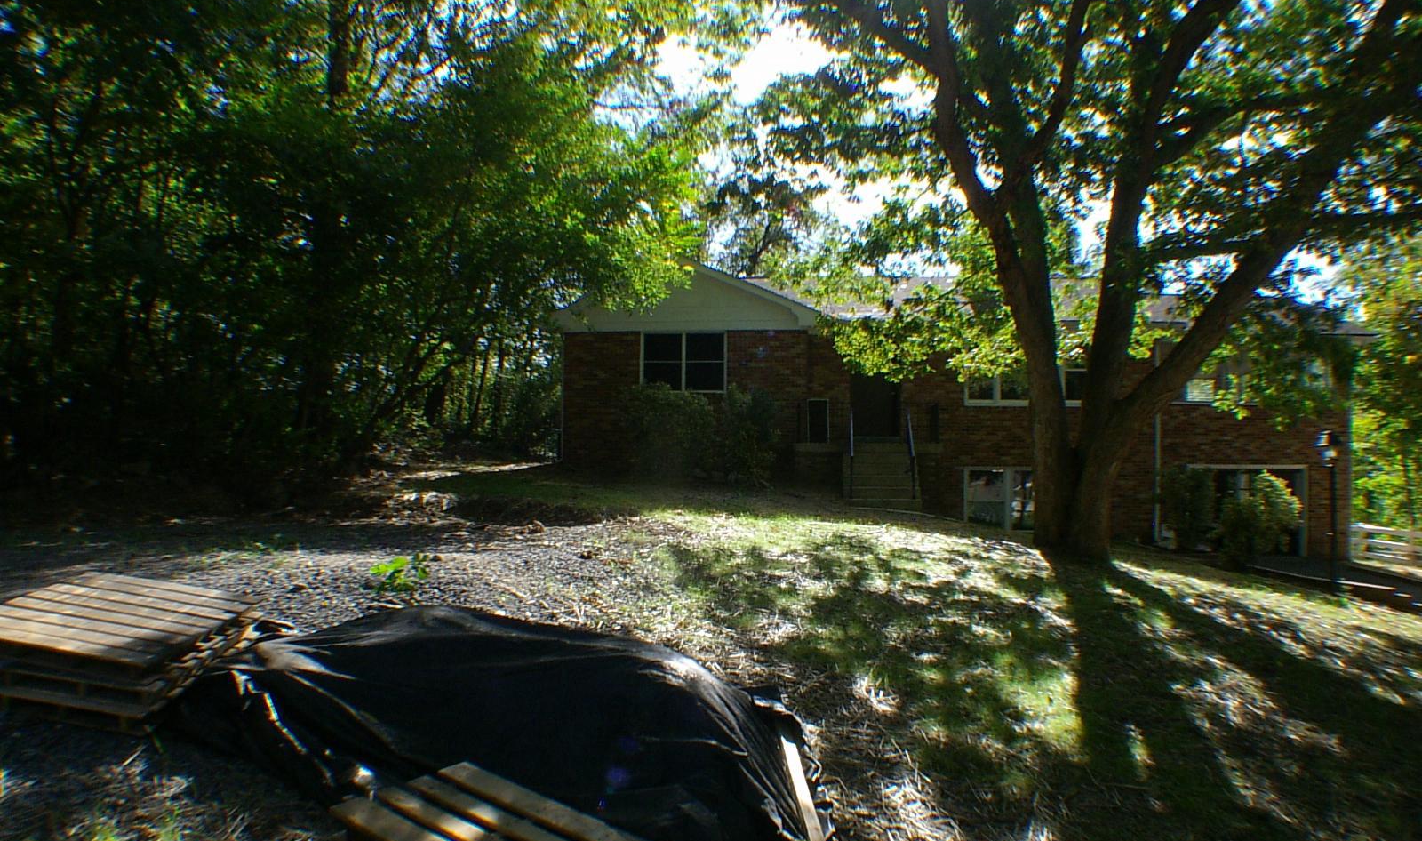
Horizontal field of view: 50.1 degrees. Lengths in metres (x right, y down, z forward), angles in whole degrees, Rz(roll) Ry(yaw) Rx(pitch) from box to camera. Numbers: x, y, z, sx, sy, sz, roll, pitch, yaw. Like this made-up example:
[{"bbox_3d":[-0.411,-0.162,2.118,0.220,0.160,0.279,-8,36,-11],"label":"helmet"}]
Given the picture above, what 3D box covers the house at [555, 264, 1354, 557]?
[{"bbox_3d":[5.200,-0.050,34.200,16.200,5.900,9.000,0,0,2],"label":"house"}]

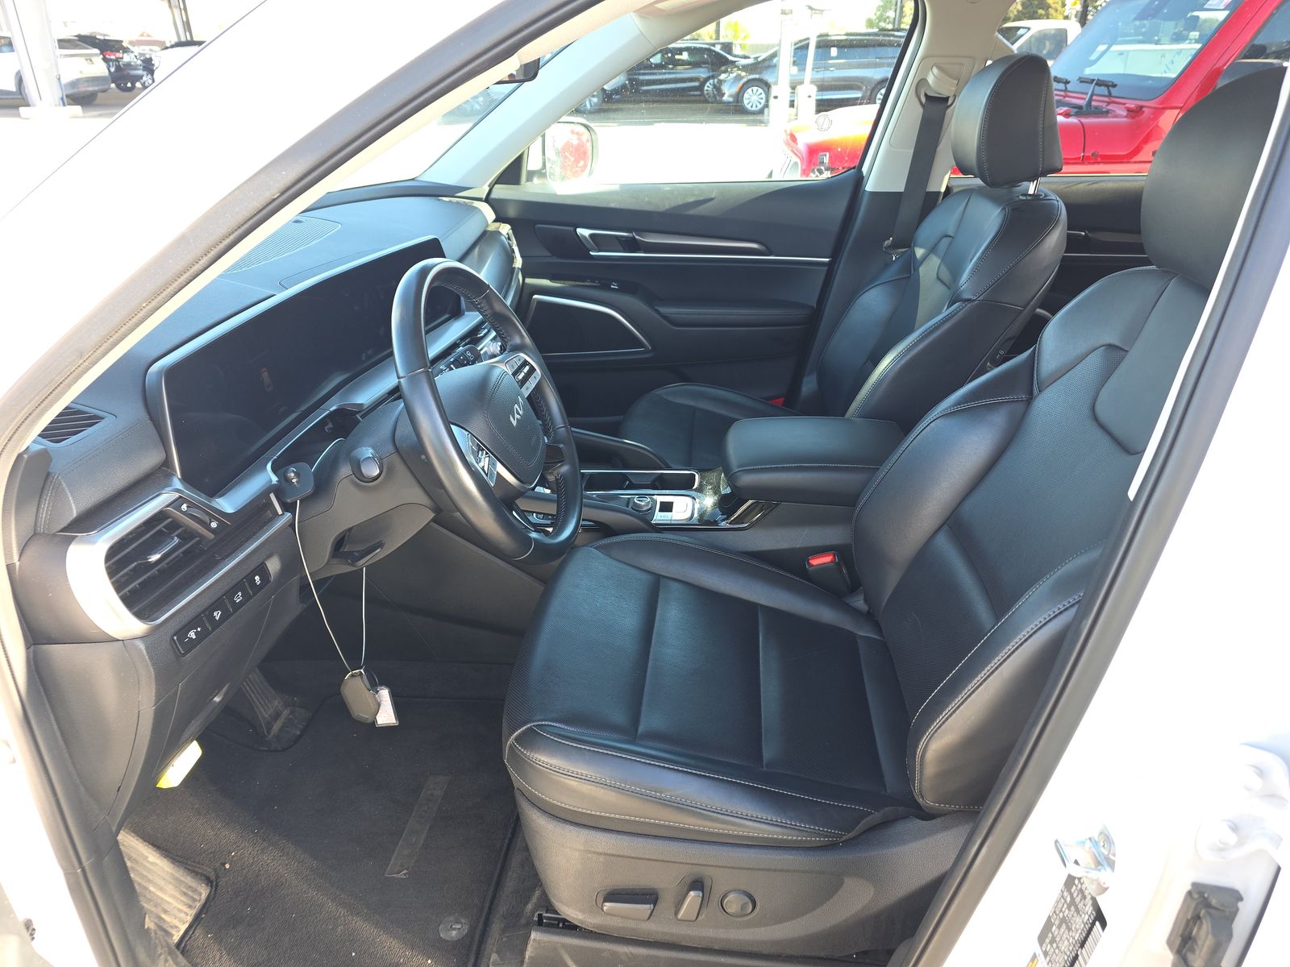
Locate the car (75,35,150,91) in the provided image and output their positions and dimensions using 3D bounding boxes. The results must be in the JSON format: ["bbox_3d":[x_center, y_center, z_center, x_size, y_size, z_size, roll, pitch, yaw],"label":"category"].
[{"bbox_3d":[-19.978,-14.219,29.061,4.750,1.730,1.920,2,27,5],"label":"car"}]

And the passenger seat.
[{"bbox_3d":[0.350,-0.293,1.707,0.850,1.000,0.560,2,27,5],"label":"passenger seat"}]

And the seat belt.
[{"bbox_3d":[0.565,-0.643,1.805,0.070,0.350,0.045,6,33,3],"label":"seat belt"}]

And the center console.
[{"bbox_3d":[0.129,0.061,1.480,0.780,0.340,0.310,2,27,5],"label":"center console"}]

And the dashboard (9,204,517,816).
[{"bbox_3d":[-0.569,-0.163,1.451,0.520,0.555,1.480,2,27,5],"label":"dashboard"}]

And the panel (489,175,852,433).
[{"bbox_3d":[0.019,-0.412,2.080,0.930,0.635,0.140,2,27,5],"label":"panel"}]

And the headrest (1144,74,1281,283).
[{"bbox_3d":[0.585,-0.289,0.826,0.145,0.208,0.255,2,27,5],"label":"headrest"}]

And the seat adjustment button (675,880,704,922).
[{"bbox_3d":[0.051,0.471,0.965,0.024,0.052,0.020,15,28,-1],"label":"seat adjustment button"}]

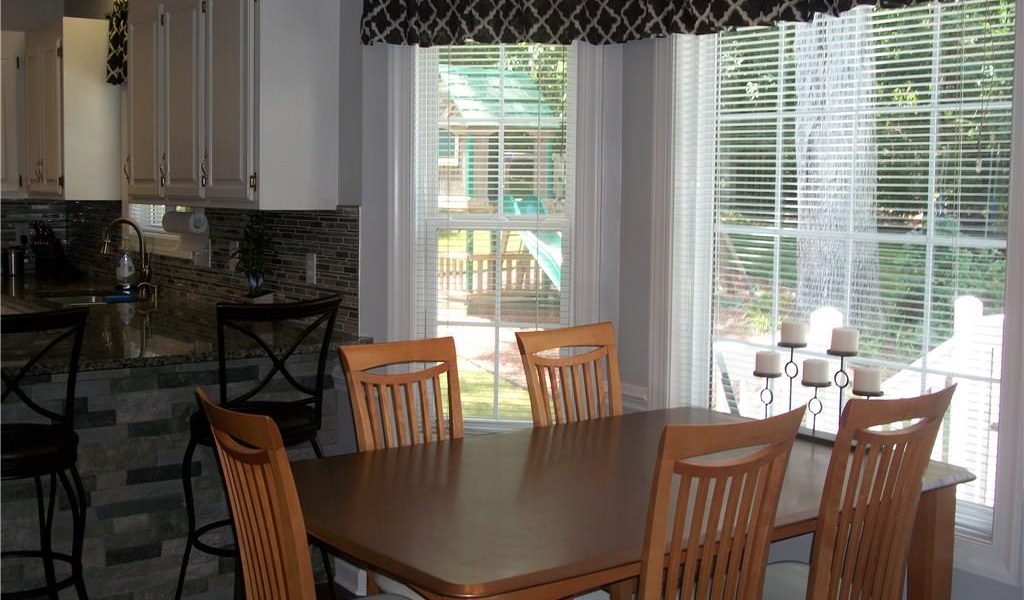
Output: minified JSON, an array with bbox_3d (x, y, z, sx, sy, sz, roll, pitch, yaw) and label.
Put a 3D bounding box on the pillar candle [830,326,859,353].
[{"bbox_3d":[0.916,0.111,3.249,0.073,0.067,0.073,-4,7,-38],"label":"pillar candle"}]

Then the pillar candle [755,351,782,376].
[{"bbox_3d":[0.752,0.186,3.466,0.073,0.067,0.073,1,5,0],"label":"pillar candle"}]

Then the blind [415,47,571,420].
[{"bbox_3d":[-0.069,-0.260,4.153,0.578,1.467,0.091,1,5,7],"label":"blind"}]

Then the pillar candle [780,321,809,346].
[{"bbox_3d":[0.809,0.093,3.385,0.073,0.067,0.073,1,5,0],"label":"pillar candle"}]

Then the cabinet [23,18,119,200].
[{"bbox_3d":[-2.325,-0.988,6.239,0.309,0.911,0.638,-3,7,-37],"label":"cabinet"}]

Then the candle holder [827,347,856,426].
[{"bbox_3d":[0.910,0.270,3.270,0.085,0.263,0.085,-4,7,-38],"label":"candle holder"}]

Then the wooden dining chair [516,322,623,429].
[{"bbox_3d":[0.324,0.626,3.538,0.455,1.022,0.567,-3,7,-38],"label":"wooden dining chair"}]

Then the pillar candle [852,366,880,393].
[{"bbox_3d":[0.961,0.216,3.200,0.073,0.067,0.073,1,5,0],"label":"pillar candle"}]

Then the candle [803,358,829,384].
[{"bbox_3d":[0.857,0.203,3.332,0.073,0.067,0.073,-4,7,-38],"label":"candle"}]

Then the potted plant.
[{"bbox_3d":[-1.035,-0.134,4.737,0.162,0.430,0.177,-3,7,-37],"label":"potted plant"}]

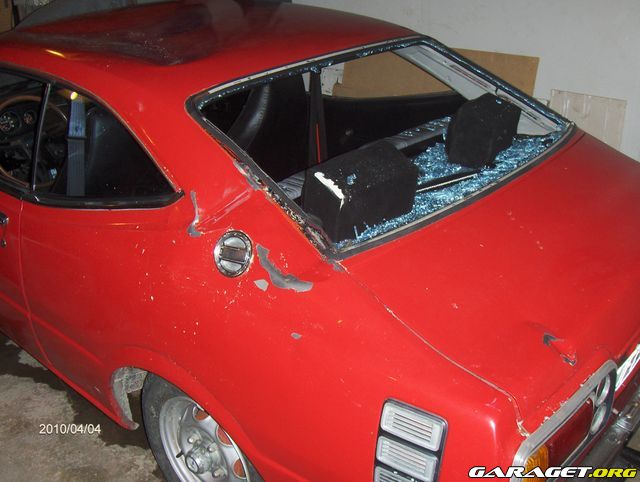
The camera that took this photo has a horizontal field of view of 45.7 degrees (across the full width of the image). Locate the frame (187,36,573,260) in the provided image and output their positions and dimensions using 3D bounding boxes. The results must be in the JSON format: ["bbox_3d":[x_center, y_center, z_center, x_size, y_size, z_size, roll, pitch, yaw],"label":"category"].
[{"bbox_3d":[0.249,-0.360,2.146,0.620,0.100,1.220,41,42,22],"label":"frame"}]

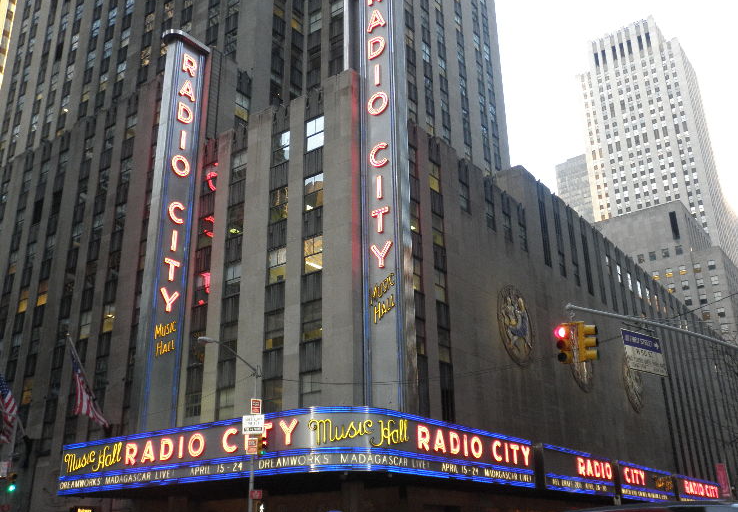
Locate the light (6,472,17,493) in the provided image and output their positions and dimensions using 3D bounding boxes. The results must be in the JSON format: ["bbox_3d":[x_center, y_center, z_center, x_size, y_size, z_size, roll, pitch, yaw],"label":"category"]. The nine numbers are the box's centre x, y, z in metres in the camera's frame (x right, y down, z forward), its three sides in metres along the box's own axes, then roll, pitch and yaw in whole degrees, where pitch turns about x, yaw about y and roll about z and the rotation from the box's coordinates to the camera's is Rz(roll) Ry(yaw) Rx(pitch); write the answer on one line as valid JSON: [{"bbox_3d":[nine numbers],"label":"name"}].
[{"bbox_3d":[-15.902,10.053,33.200,0.340,0.760,0.260,-17,-27,34],"label":"light"}]

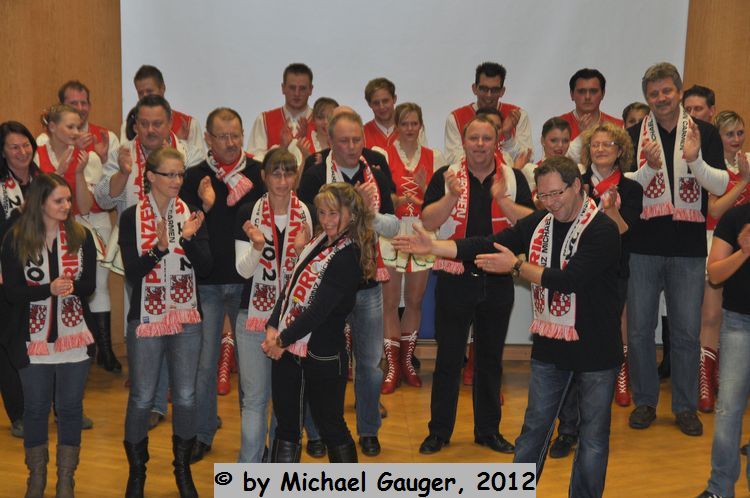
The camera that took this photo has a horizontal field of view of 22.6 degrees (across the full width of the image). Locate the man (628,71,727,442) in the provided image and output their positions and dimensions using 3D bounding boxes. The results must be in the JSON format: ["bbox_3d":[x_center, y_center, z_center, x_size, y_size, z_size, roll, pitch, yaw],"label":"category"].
[{"bbox_3d":[1.599,-0.002,9.934,0.540,1.940,0.450,2,12,8],"label":"man"}]

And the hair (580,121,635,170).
[{"bbox_3d":[1.177,-0.516,9.519,0.280,0.250,0.250,5,13,20],"label":"hair"}]

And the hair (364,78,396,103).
[{"bbox_3d":[0.032,-0.908,10.797,0.180,0.150,0.200,3,12,12],"label":"hair"}]

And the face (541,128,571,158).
[{"bbox_3d":[0.976,-0.562,10.072,0.150,0.180,0.120,-2,14,-12],"label":"face"}]

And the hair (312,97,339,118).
[{"bbox_3d":[-0.271,-0.785,10.468,0.160,0.140,0.180,-3,14,-15],"label":"hair"}]

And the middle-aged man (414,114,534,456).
[{"bbox_3d":[0.503,0.199,9.549,0.570,1.753,0.430,2,14,2],"label":"middle-aged man"}]

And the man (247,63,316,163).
[{"bbox_3d":[-0.459,-0.163,10.859,0.560,1.810,0.420,1,13,0],"label":"man"}]

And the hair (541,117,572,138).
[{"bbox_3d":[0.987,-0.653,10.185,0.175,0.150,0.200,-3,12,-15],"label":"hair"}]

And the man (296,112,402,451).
[{"bbox_3d":[-0.143,0.188,9.482,0.510,1.782,0.430,-3,14,-15],"label":"man"}]

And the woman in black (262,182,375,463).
[{"bbox_3d":[-0.251,0.507,8.472,0.430,1.630,0.440,12,17,39],"label":"woman in black"}]

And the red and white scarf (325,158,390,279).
[{"bbox_3d":[-0.094,-0.159,9.474,0.330,0.670,0.270,-2,12,-12],"label":"red and white scarf"}]

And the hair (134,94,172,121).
[{"bbox_3d":[-1.136,-0.726,9.603,0.185,0.130,0.200,0,14,-5],"label":"hair"}]

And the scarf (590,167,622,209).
[{"bbox_3d":[1.168,-0.310,9.448,0.180,0.230,0.160,3,14,8],"label":"scarf"}]

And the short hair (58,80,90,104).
[{"bbox_3d":[-1.668,-0.867,10.377,0.170,0.130,0.190,-4,14,-19],"label":"short hair"}]

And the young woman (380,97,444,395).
[{"bbox_3d":[0.200,-0.019,10.679,0.420,1.640,0.380,2,12,5],"label":"young woman"}]

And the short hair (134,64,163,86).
[{"bbox_3d":[-1.304,-0.993,10.781,0.180,0.150,0.200,6,13,24],"label":"short hair"}]

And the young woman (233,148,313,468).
[{"bbox_3d":[-0.475,0.371,8.891,0.440,1.690,0.400,2,14,3],"label":"young woman"}]

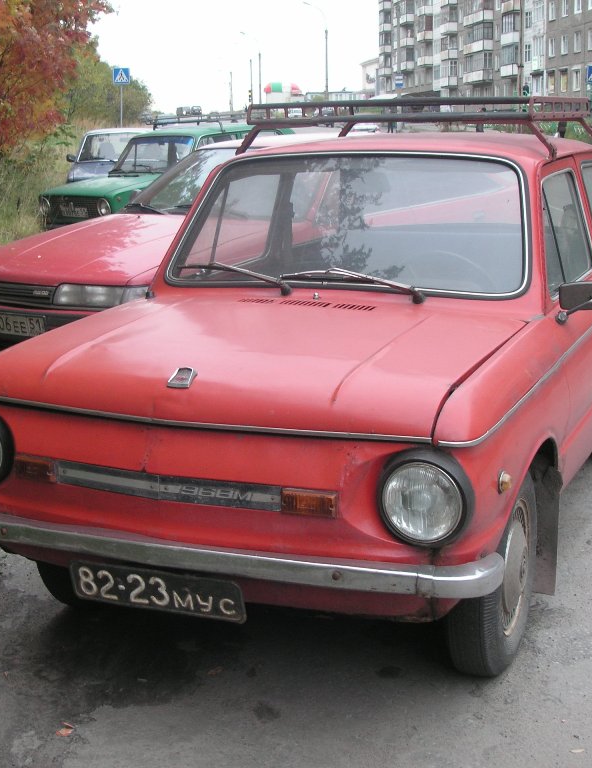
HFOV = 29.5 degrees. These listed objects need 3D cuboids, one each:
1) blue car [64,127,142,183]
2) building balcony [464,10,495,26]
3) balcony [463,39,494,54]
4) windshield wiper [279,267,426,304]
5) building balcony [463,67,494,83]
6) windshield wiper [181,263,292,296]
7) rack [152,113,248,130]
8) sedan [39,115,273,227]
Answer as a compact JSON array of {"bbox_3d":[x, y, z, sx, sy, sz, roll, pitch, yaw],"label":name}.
[{"bbox_3d":[-2.619,-3.223,17.293,1.620,1.430,4.120,-2,13,-8],"label":"blue car"},{"bbox_3d":[17.840,-35.406,109.112,1.100,1.080,6.500,-2,13,-6],"label":"building balcony"},{"bbox_3d":[17.939,-32.839,109.708,1.100,1.080,6.500,-2,13,-6],"label":"balcony"},{"bbox_3d":[0.167,-0.314,3.389,0.497,0.064,0.045,11,-20,26],"label":"windshield wiper"},{"bbox_3d":[18.046,-30.086,110.347,1.100,1.080,6.500,-2,13,-6],"label":"building balcony"},{"bbox_3d":[-0.195,-0.346,3.546,0.431,0.051,0.045,15,-18,27],"label":"windshield wiper"},{"bbox_3d":[-1.073,-3.261,14.057,1.150,0.220,0.980,10,16,37],"label":"rack"},{"bbox_3d":[-1.305,-2.448,13.940,1.610,1.420,4.060,10,16,37],"label":"sedan"}]

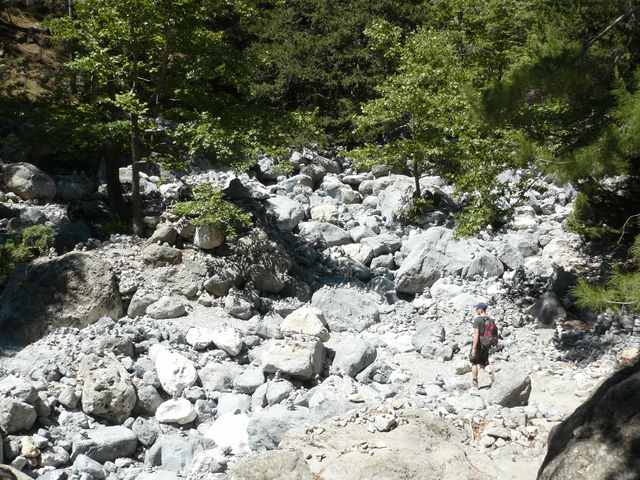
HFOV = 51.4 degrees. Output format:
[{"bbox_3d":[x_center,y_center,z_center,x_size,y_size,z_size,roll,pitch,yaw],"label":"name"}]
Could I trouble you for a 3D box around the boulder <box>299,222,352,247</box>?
[{"bbox_3d":[0.207,-0.244,25.000,2.028,0.865,1.521,0,6,0],"label":"boulder"}]

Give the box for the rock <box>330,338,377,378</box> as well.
[{"bbox_3d":[0.735,2.599,14.600,1.009,0.857,0.908,0,6,0],"label":"rock"}]

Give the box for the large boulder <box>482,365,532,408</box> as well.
[{"bbox_3d":[3.521,2.770,12.500,0.930,0.650,0.850,0,7,0],"label":"large boulder"}]

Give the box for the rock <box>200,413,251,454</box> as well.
[{"bbox_3d":[-1.564,3.169,10.900,0.850,0.550,0.850,0,7,0],"label":"rock"}]

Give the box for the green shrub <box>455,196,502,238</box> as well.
[{"bbox_3d":[5.477,-0.777,23.000,1.650,1.400,1.500,0,7,0],"label":"green shrub"}]

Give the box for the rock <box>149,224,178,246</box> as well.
[{"bbox_3d":[-4.702,-0.165,20.000,0.901,0.587,0.766,0,6,0],"label":"rock"}]

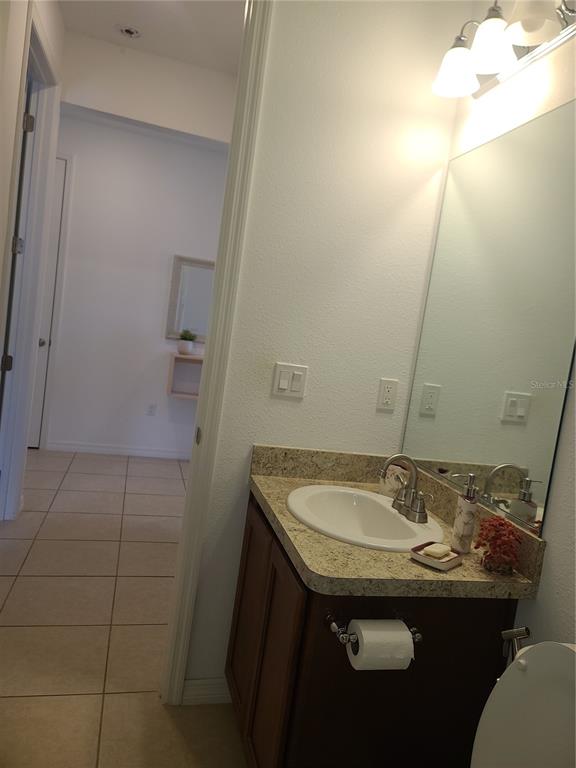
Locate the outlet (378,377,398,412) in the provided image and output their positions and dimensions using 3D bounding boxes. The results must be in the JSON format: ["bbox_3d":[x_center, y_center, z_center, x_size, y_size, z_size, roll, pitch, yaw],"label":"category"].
[{"bbox_3d":[0.363,0.040,2.019,0.072,0.116,0.010,6,5,-15],"label":"outlet"}]

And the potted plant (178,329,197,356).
[{"bbox_3d":[-0.916,-0.378,5.078,0.150,0.225,0.150,6,5,-15],"label":"potted plant"}]

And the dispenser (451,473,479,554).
[{"bbox_3d":[0.467,0.340,1.464,0.092,0.203,0.064,5,6,-25],"label":"dispenser"}]

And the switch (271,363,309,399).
[{"bbox_3d":[0.009,-0.009,1.921,0.116,0.116,0.012,6,5,-15],"label":"switch"}]

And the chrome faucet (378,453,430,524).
[{"bbox_3d":[0.338,0.301,1.662,0.152,0.184,0.225,6,6,-15],"label":"chrome faucet"}]

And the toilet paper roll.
[{"bbox_3d":[0.190,0.540,1.151,0.109,0.093,0.093,6,6,-15],"label":"toilet paper roll"}]

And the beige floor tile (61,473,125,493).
[{"bbox_3d":[-1.498,0.774,4.310,0.459,0.010,0.455,6,5,-15],"label":"beige floor tile"}]

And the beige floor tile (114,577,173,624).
[{"bbox_3d":[-0.598,1.044,2.679,0.459,0.010,0.455,6,5,-15],"label":"beige floor tile"}]

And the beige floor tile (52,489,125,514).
[{"bbox_3d":[-1.384,0.830,3.872,0.459,0.010,0.455,6,5,-15],"label":"beige floor tile"}]

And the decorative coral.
[{"bbox_3d":[0.515,0.395,1.375,0.108,0.125,0.108,6,6,-15],"label":"decorative coral"}]

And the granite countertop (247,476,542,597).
[{"bbox_3d":[0.234,0.415,1.633,0.564,0.041,0.786,6,6,-15],"label":"granite countertop"}]

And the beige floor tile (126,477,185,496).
[{"bbox_3d":[-1.049,0.821,4.428,0.463,0.010,0.455,6,6,-15],"label":"beige floor tile"}]

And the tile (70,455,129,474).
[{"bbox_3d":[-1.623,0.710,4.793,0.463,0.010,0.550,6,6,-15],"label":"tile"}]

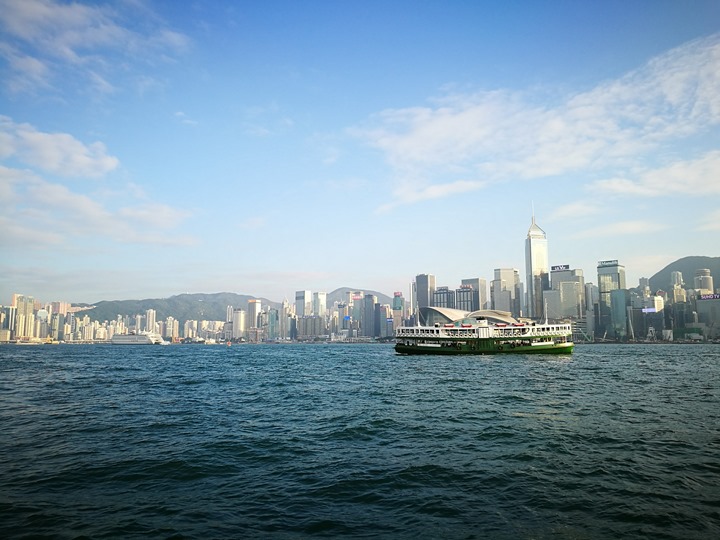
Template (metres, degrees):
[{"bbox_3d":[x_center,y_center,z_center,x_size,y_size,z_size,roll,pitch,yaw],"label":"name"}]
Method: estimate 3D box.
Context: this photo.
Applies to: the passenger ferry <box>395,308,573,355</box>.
[{"bbox_3d":[23.788,11.976,110.076,34.200,8.900,8.800,-1,-7,10],"label":"passenger ferry"}]

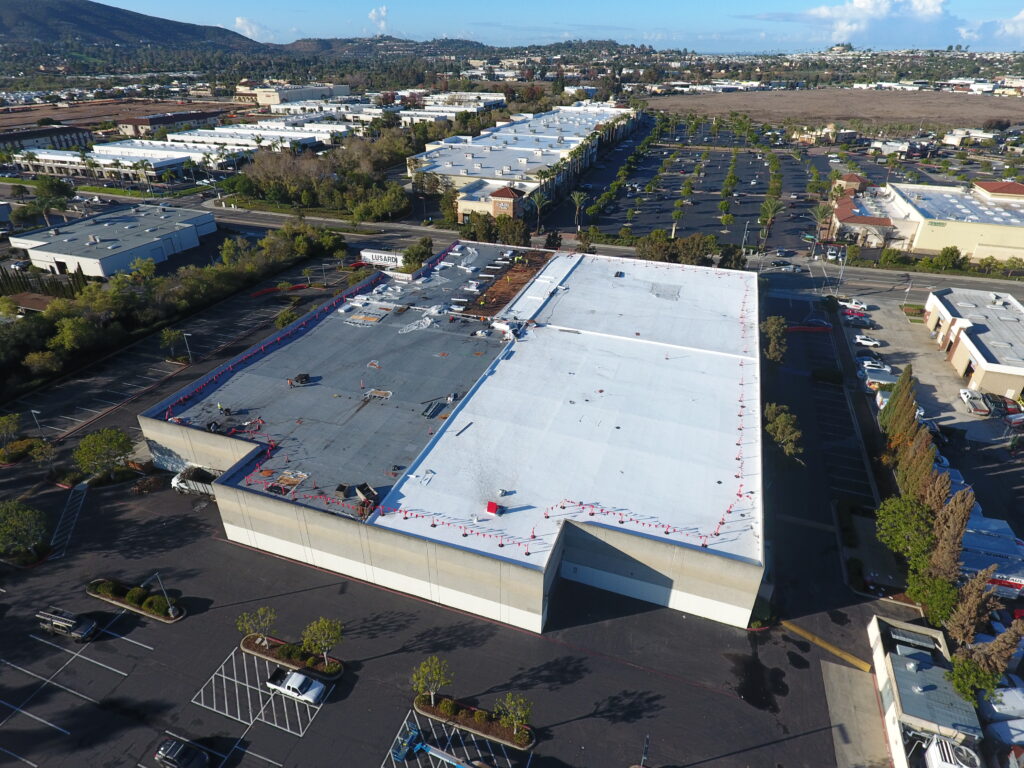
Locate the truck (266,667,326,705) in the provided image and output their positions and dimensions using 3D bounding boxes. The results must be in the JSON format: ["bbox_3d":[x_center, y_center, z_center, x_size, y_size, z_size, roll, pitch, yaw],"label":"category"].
[{"bbox_3d":[-18.524,25.965,51.188,5.100,1.680,1.800,10,31,16],"label":"truck"}]

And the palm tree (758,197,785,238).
[{"bbox_3d":[72.961,-45.619,167.961,6.800,13.950,6.800,10,31,17],"label":"palm tree"}]

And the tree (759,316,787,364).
[{"bbox_3d":[41.487,-4.836,95.339,4.800,12.300,4.800,10,31,17],"label":"tree"}]

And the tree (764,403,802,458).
[{"bbox_3d":[34.542,8.858,76.788,5.600,8.400,5.600,10,31,17],"label":"tree"}]

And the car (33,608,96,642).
[{"bbox_3d":[-42.256,22.897,56.442,5.250,1.900,1.900,8,30,14],"label":"car"}]

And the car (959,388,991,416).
[{"bbox_3d":[73.884,2.723,94.654,2.030,1.950,6.300,9,31,15],"label":"car"}]

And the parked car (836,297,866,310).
[{"bbox_3d":[75.220,-17.845,131.154,5.650,1.850,1.980,13,32,22],"label":"parked car"}]

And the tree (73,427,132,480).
[{"bbox_3d":[-51.901,9.378,75.474,6.200,6.900,6.200,10,31,17],"label":"tree"}]

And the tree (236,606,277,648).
[{"bbox_3d":[-23.080,22.753,54.039,3.500,4.500,3.500,10,31,17],"label":"tree"}]

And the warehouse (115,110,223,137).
[{"bbox_3d":[-237.783,-184.751,415.675,25.000,8.800,76.000,6,30,10],"label":"warehouse"}]

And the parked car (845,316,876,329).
[{"bbox_3d":[70.399,-12.366,119.742,4.900,1.600,1.850,10,31,17],"label":"parked car"}]

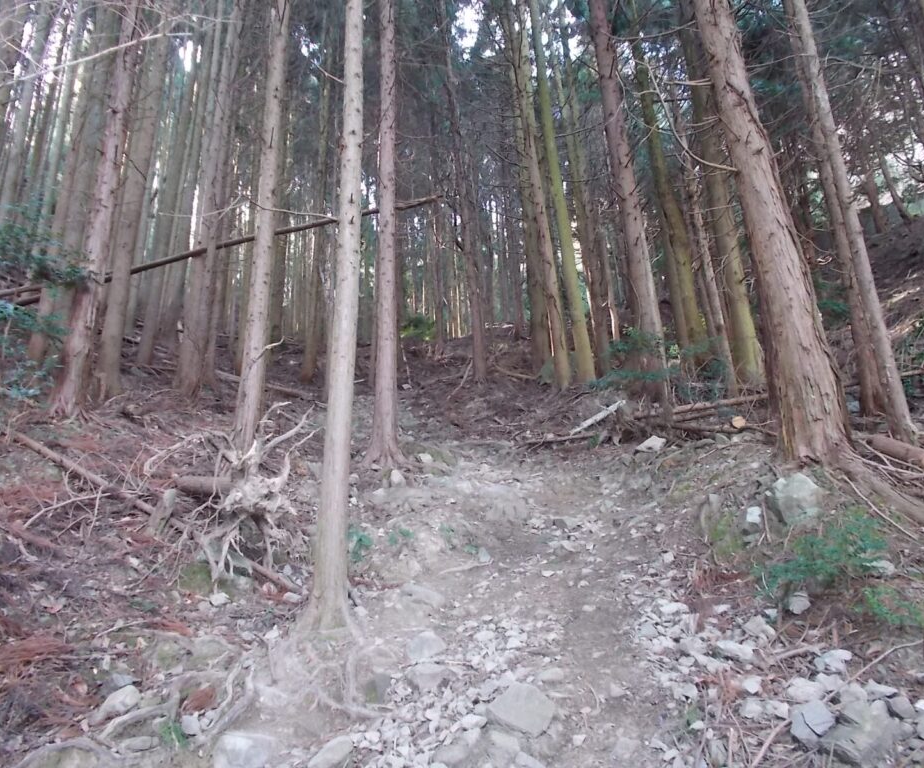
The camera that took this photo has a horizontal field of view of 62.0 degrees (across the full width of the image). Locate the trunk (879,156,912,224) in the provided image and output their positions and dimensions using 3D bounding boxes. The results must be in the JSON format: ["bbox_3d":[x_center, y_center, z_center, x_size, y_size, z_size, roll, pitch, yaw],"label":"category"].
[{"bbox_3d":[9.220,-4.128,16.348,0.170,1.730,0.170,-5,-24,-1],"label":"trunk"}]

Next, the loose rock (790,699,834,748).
[{"bbox_3d":[1.130,1.095,2.480,0.140,0.130,0.120,-3,-22,0],"label":"loose rock"}]

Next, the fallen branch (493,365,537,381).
[{"bbox_3d":[0.982,-0.207,14.350,0.950,0.080,0.080,18,-10,32],"label":"fallen branch"}]

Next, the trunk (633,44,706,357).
[{"bbox_3d":[3.576,-3.490,13.561,0.300,6.580,0.300,-3,-23,0],"label":"trunk"}]

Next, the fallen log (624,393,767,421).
[{"bbox_3d":[2.904,0.273,9.450,1.952,0.110,0.110,-7,-21,-15],"label":"fallen log"}]

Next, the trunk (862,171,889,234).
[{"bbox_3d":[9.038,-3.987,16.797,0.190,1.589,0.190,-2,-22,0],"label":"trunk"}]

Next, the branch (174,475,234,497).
[{"bbox_3d":[-2.064,0.815,6.175,0.509,0.140,0.140,1,-22,6],"label":"branch"}]

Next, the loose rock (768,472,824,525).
[{"bbox_3d":[2.153,0.737,4.950,0.350,0.320,0.280,-3,-22,0],"label":"loose rock"}]

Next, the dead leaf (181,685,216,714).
[{"bbox_3d":[-0.942,1.128,2.750,0.140,0.035,0.090,-32,17,-15],"label":"dead leaf"}]

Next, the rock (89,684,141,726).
[{"bbox_3d":[-1.229,1.137,2.720,0.180,0.130,0.140,-3,-22,0],"label":"rock"}]

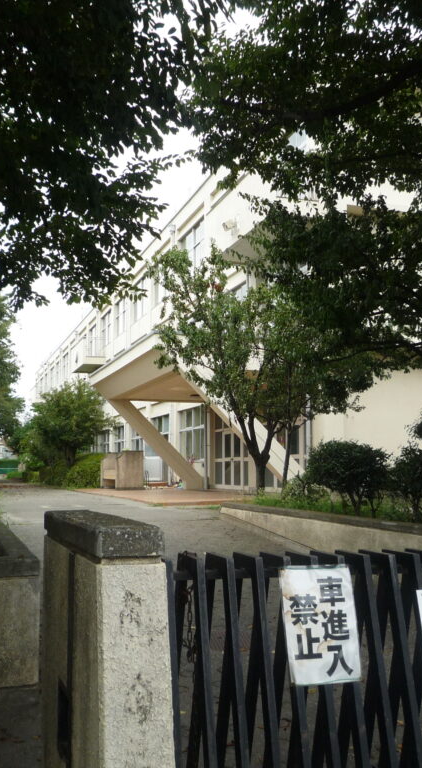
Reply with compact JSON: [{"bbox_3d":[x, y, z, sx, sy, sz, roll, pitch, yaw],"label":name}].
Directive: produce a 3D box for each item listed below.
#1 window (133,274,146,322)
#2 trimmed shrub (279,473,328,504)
[{"bbox_3d":[-3.753,-4.319,38.775,0.150,1.970,2.750,2,-7,-19],"label":"window"},{"bbox_3d":[1.896,2.129,15.038,1.000,0.620,0.950,-1,-7,7],"label":"trimmed shrub"}]

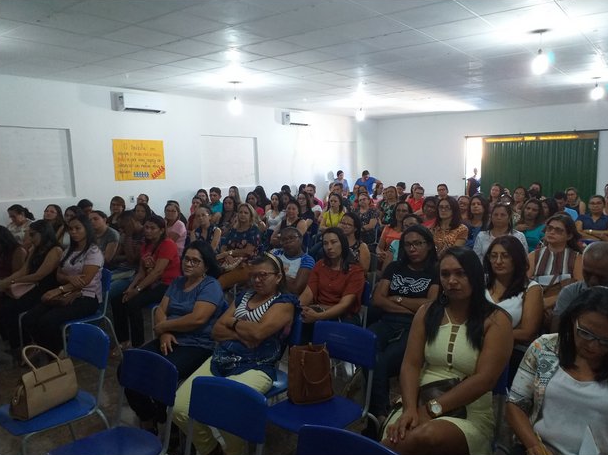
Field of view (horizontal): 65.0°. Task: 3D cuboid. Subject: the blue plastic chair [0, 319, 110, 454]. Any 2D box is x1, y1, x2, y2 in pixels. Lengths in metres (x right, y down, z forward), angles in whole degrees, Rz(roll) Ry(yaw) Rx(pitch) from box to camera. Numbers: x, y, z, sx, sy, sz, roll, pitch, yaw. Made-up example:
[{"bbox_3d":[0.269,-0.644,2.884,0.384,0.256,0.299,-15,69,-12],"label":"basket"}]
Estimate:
[{"bbox_3d":[-1.334,0.997,2.543,0.430,0.830,0.530,5,10,37],"label":"blue plastic chair"}]

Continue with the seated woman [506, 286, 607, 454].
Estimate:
[{"bbox_3d":[1.010,0.862,1.797,0.530,1.240,0.800,5,10,36],"label":"seated woman"}]

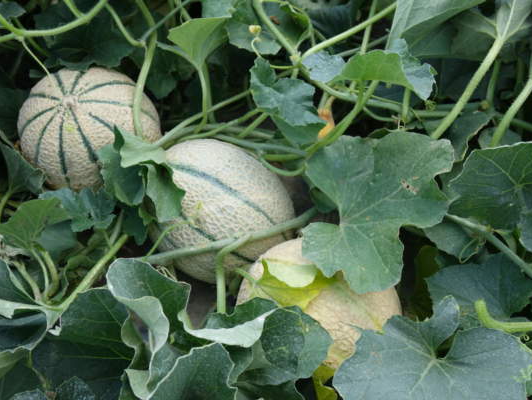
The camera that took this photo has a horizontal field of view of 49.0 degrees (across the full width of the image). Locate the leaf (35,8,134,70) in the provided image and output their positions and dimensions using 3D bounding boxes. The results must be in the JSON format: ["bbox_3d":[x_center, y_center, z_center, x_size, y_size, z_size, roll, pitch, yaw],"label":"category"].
[{"bbox_3d":[-0.218,-0.193,0.700,0.120,0.040,0.075,0,48,0],"label":"leaf"}]

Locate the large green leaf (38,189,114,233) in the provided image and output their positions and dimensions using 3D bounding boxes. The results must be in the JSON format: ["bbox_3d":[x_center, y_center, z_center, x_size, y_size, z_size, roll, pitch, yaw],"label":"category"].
[{"bbox_3d":[-0.194,0.011,0.600,0.075,0.030,0.055,0,48,0],"label":"large green leaf"}]

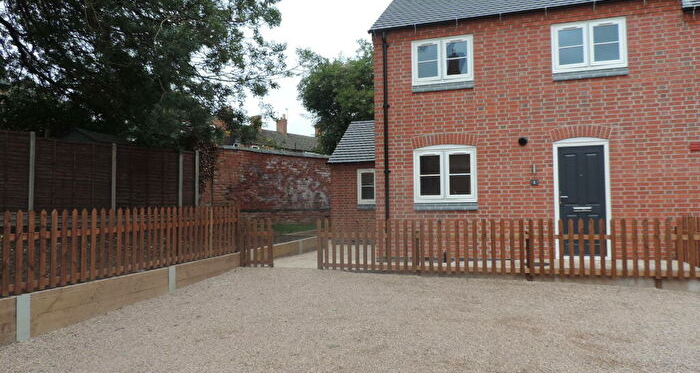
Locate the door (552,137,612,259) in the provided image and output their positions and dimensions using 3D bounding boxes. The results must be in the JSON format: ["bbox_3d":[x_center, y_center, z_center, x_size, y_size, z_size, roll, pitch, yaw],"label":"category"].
[{"bbox_3d":[4.140,0.201,8.650,0.910,2.150,0.100,-1,-3,19],"label":"door"}]

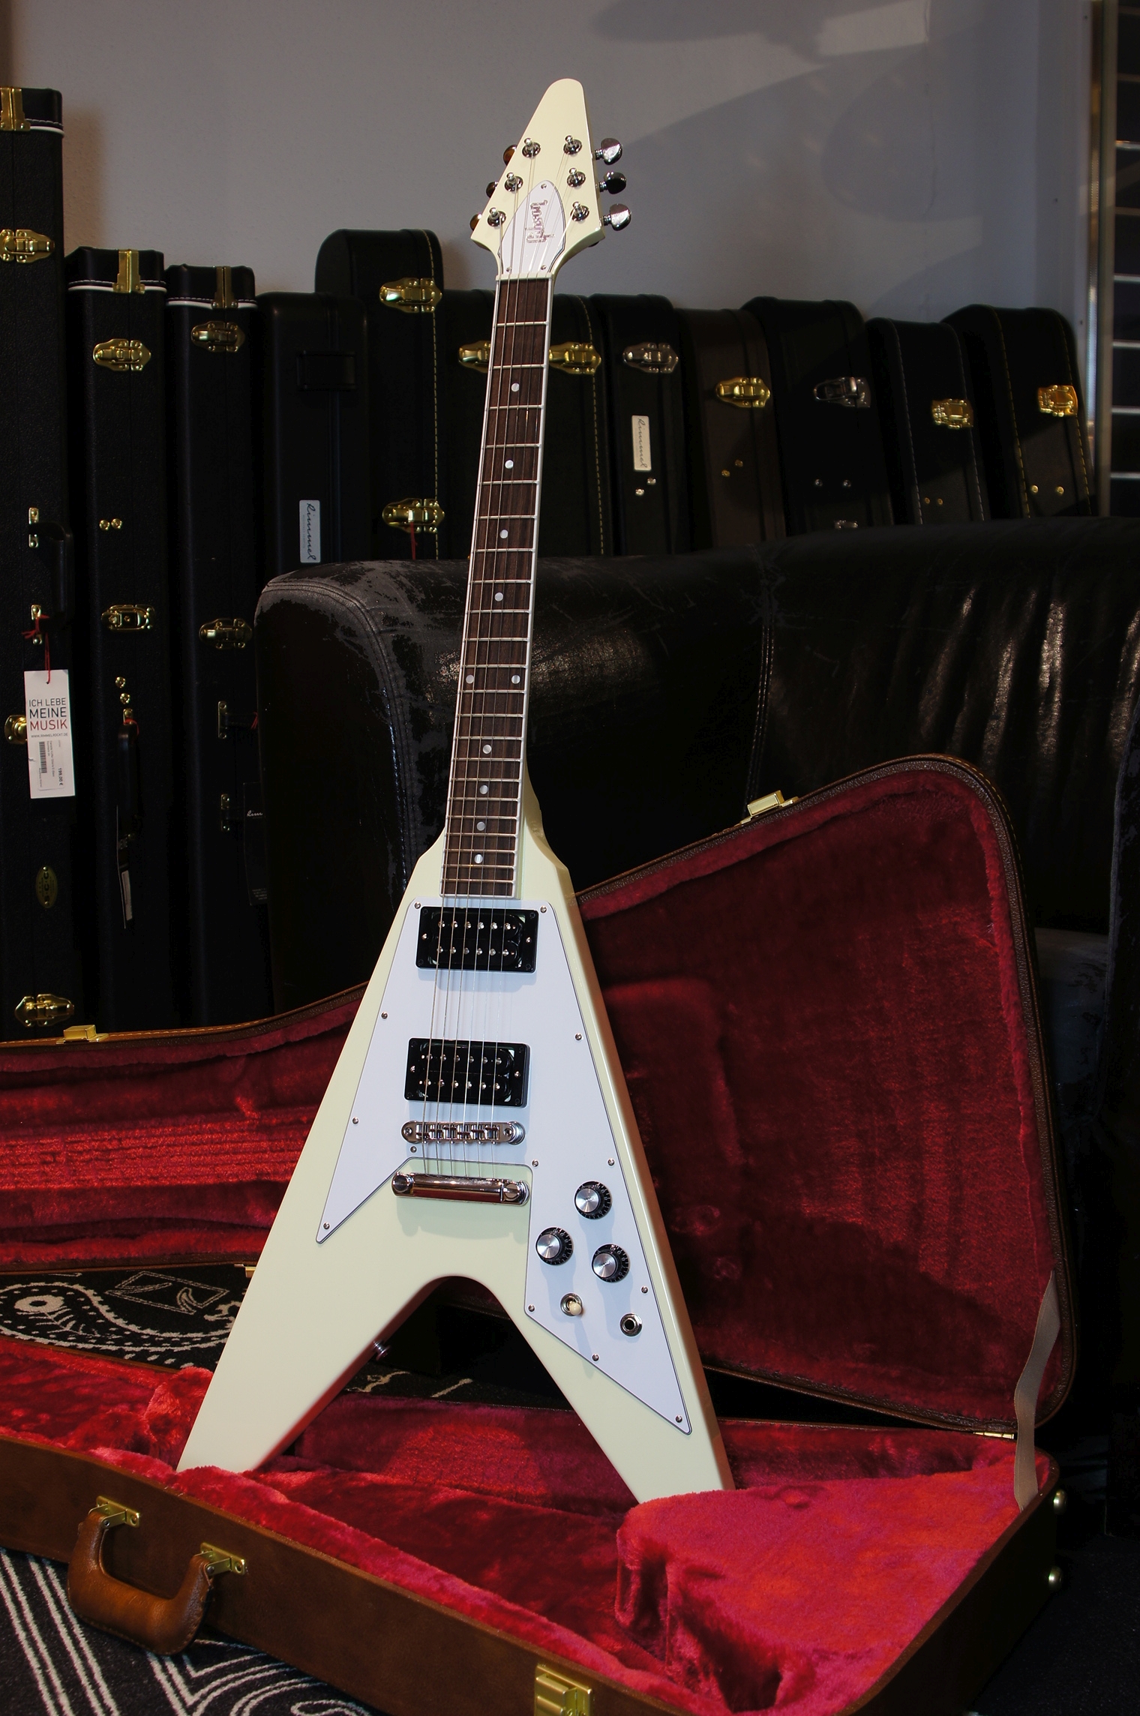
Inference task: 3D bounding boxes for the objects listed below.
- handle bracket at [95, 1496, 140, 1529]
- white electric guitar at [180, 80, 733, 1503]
[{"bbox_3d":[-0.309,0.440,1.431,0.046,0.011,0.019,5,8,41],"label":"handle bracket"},{"bbox_3d":[-0.047,-0.071,1.552,0.422,1.106,0.090,1,-10,17],"label":"white electric guitar"}]

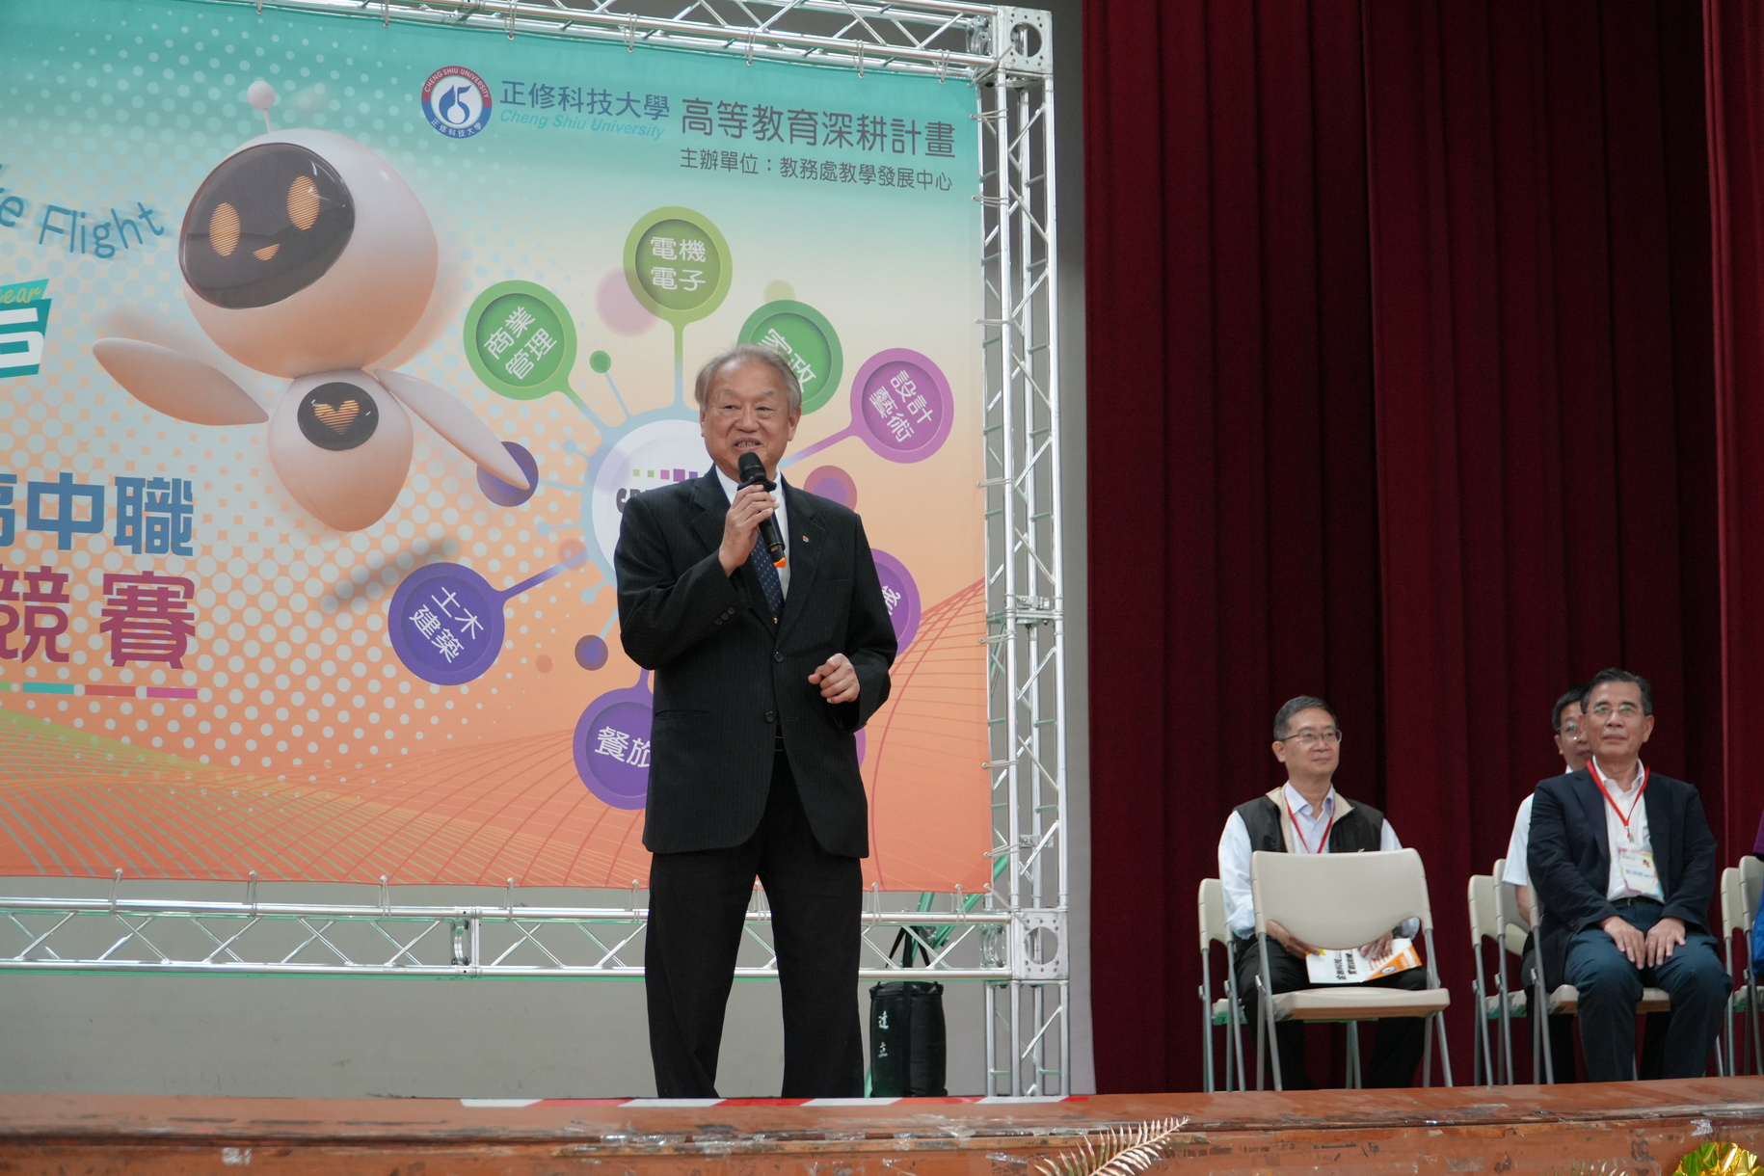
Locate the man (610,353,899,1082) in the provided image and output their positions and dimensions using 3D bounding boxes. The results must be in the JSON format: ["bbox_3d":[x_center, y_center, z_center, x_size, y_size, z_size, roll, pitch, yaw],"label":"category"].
[{"bbox_3d":[-0.246,0.353,6.254,0.540,1.690,0.400,0,-8,-5],"label":"man"}]

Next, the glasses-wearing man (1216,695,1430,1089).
[{"bbox_3d":[1.160,0.868,8.390,0.520,1.250,0.780,0,-8,-2],"label":"glasses-wearing man"}]

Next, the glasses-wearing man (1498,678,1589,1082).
[{"bbox_3d":[1.895,0.863,8.410,0.520,1.250,0.780,-1,-8,0],"label":"glasses-wearing man"}]

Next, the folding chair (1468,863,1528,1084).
[{"bbox_3d":[1.898,1.147,8.773,0.460,0.790,0.500,-1,-8,0],"label":"folding chair"}]

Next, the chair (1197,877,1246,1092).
[{"bbox_3d":[1.138,1.180,8.941,0.460,0.790,0.500,-1,-8,0],"label":"chair"}]

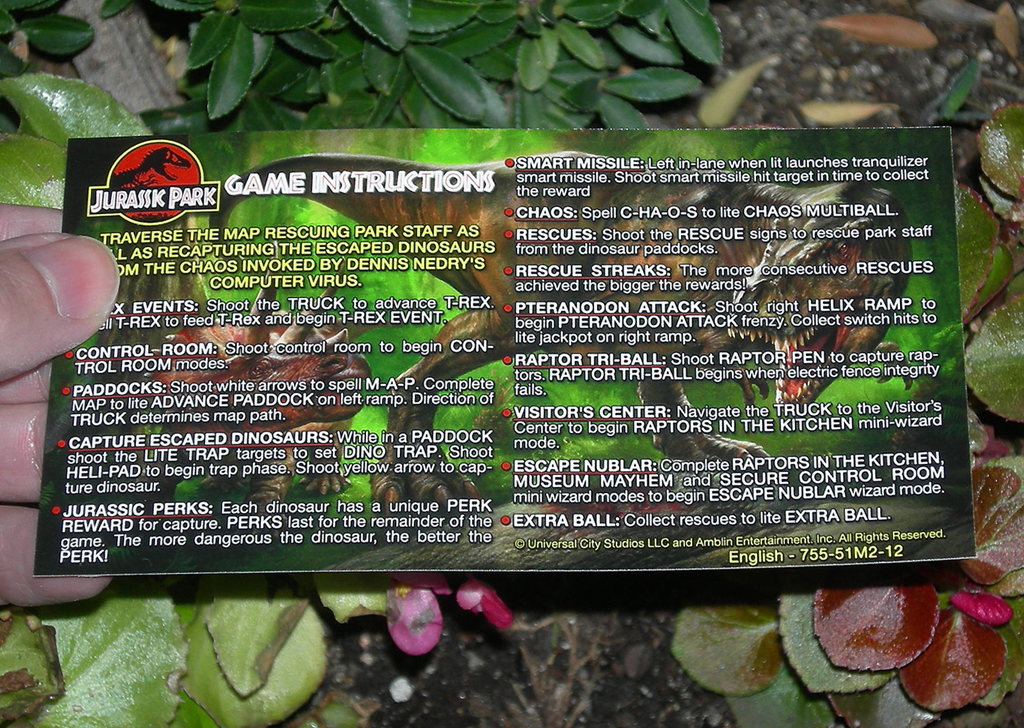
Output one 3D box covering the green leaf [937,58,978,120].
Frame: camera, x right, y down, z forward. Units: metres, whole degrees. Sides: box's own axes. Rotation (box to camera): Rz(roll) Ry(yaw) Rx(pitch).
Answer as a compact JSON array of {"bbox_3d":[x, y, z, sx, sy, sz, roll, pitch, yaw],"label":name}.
[{"bbox_3d":[0.097,-0.059,0.545,0.005,0.004,0.017,24,60,7],"label":"green leaf"}]

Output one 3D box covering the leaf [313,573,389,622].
[{"bbox_3d":[-0.028,0.038,0.440,0.017,0.006,0.016,-1,69,0],"label":"leaf"}]

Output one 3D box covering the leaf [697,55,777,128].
[{"bbox_3d":[0.049,-0.060,0.550,0.009,0.005,0.025,36,65,20],"label":"leaf"}]

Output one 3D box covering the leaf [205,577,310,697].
[{"bbox_3d":[-0.046,0.047,0.455,0.021,0.007,0.028,13,73,1],"label":"leaf"}]

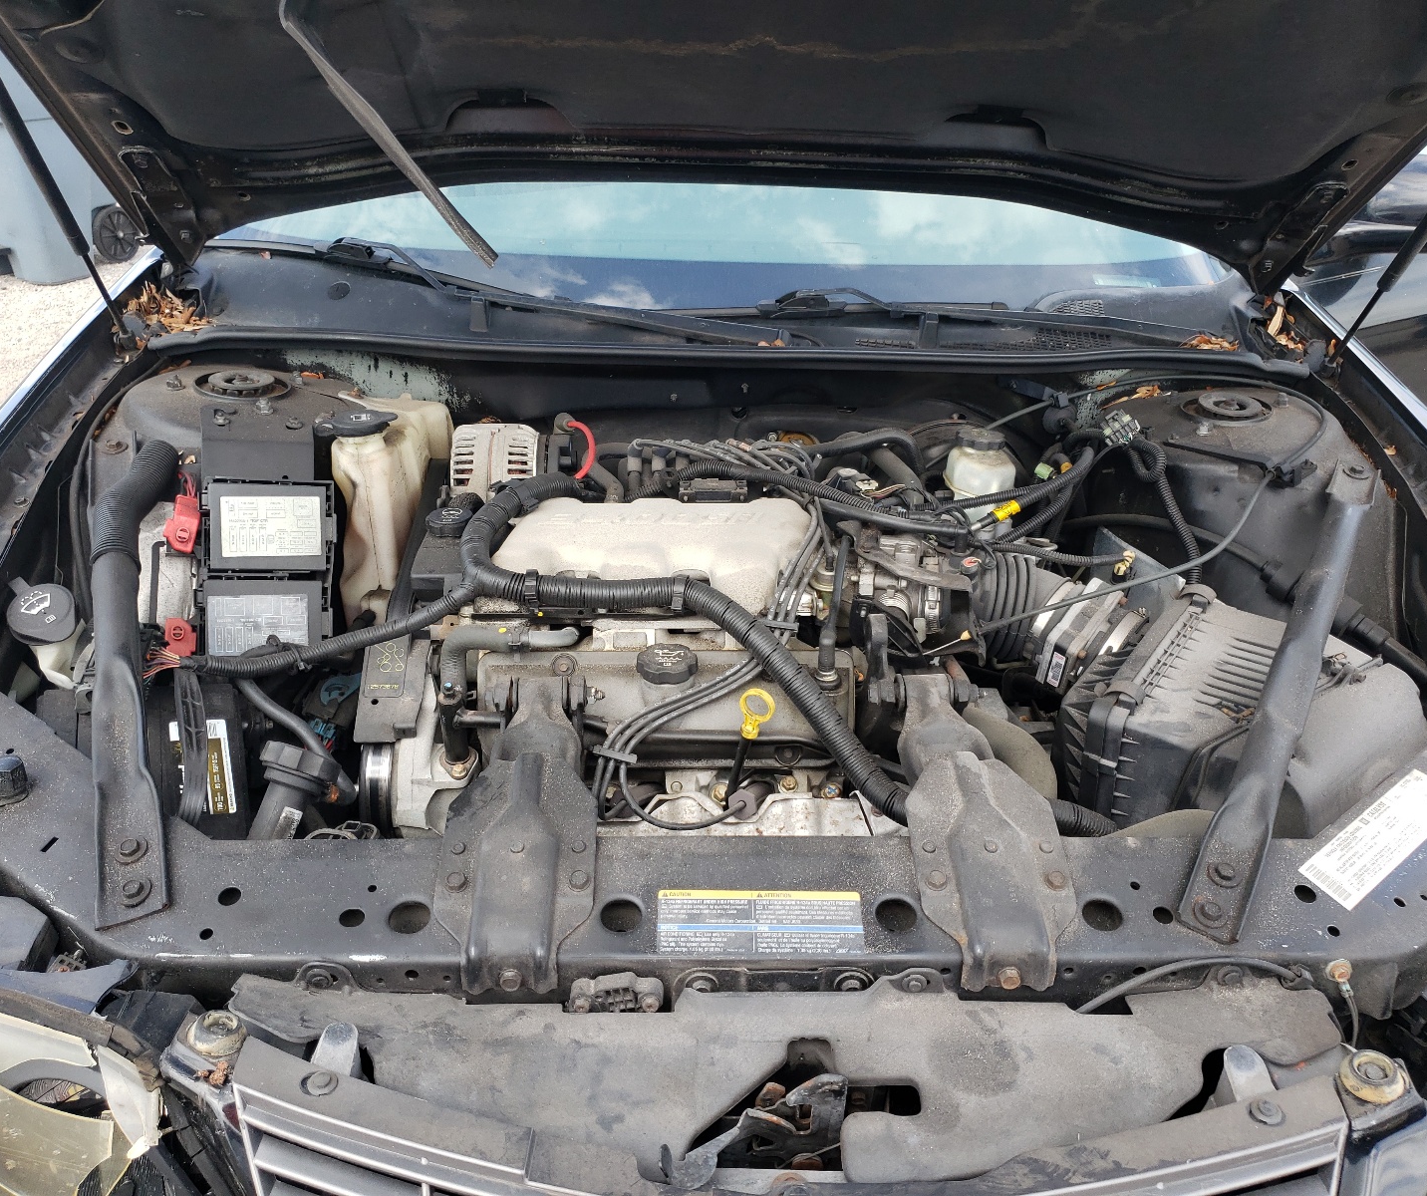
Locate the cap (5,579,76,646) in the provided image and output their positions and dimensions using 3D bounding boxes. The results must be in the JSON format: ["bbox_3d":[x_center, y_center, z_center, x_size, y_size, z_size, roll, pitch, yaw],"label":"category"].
[{"bbox_3d":[-0.655,0.016,1.164,0.076,0.024,0.066,35,48,22],"label":"cap"}]

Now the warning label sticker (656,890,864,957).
[{"bbox_3d":[0.037,0.253,0.935,0.161,0.003,0.056,1,41,-3],"label":"warning label sticker"}]

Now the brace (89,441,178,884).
[{"bbox_3d":[-0.534,0.036,1.085,0.052,0.050,0.590,-9,48,-20],"label":"brace"}]

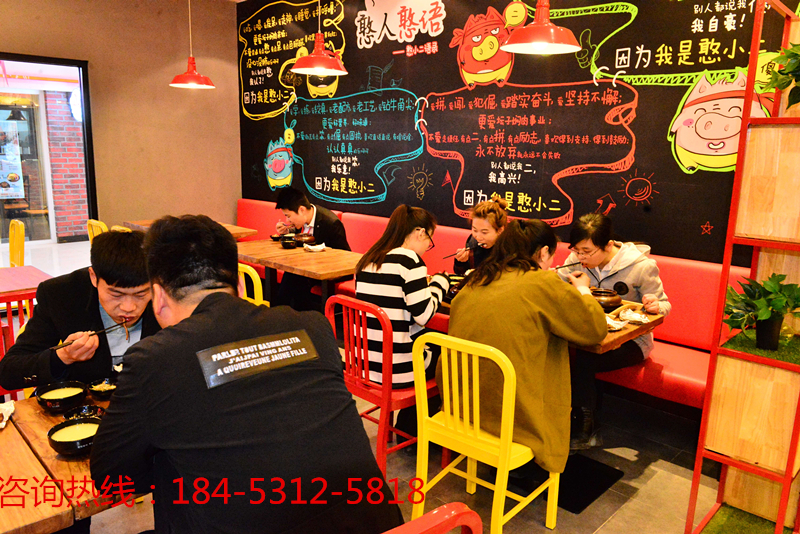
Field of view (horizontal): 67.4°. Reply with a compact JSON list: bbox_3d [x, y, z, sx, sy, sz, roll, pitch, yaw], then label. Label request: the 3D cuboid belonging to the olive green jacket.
[{"bbox_3d":[0.448,0.357,2.308,0.500,0.740,0.560,-10,16,-44],"label":"olive green jacket"}]

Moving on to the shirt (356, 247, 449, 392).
[{"bbox_3d":[0.020,0.167,2.638,0.480,0.600,0.450,-10,16,-44],"label":"shirt"}]

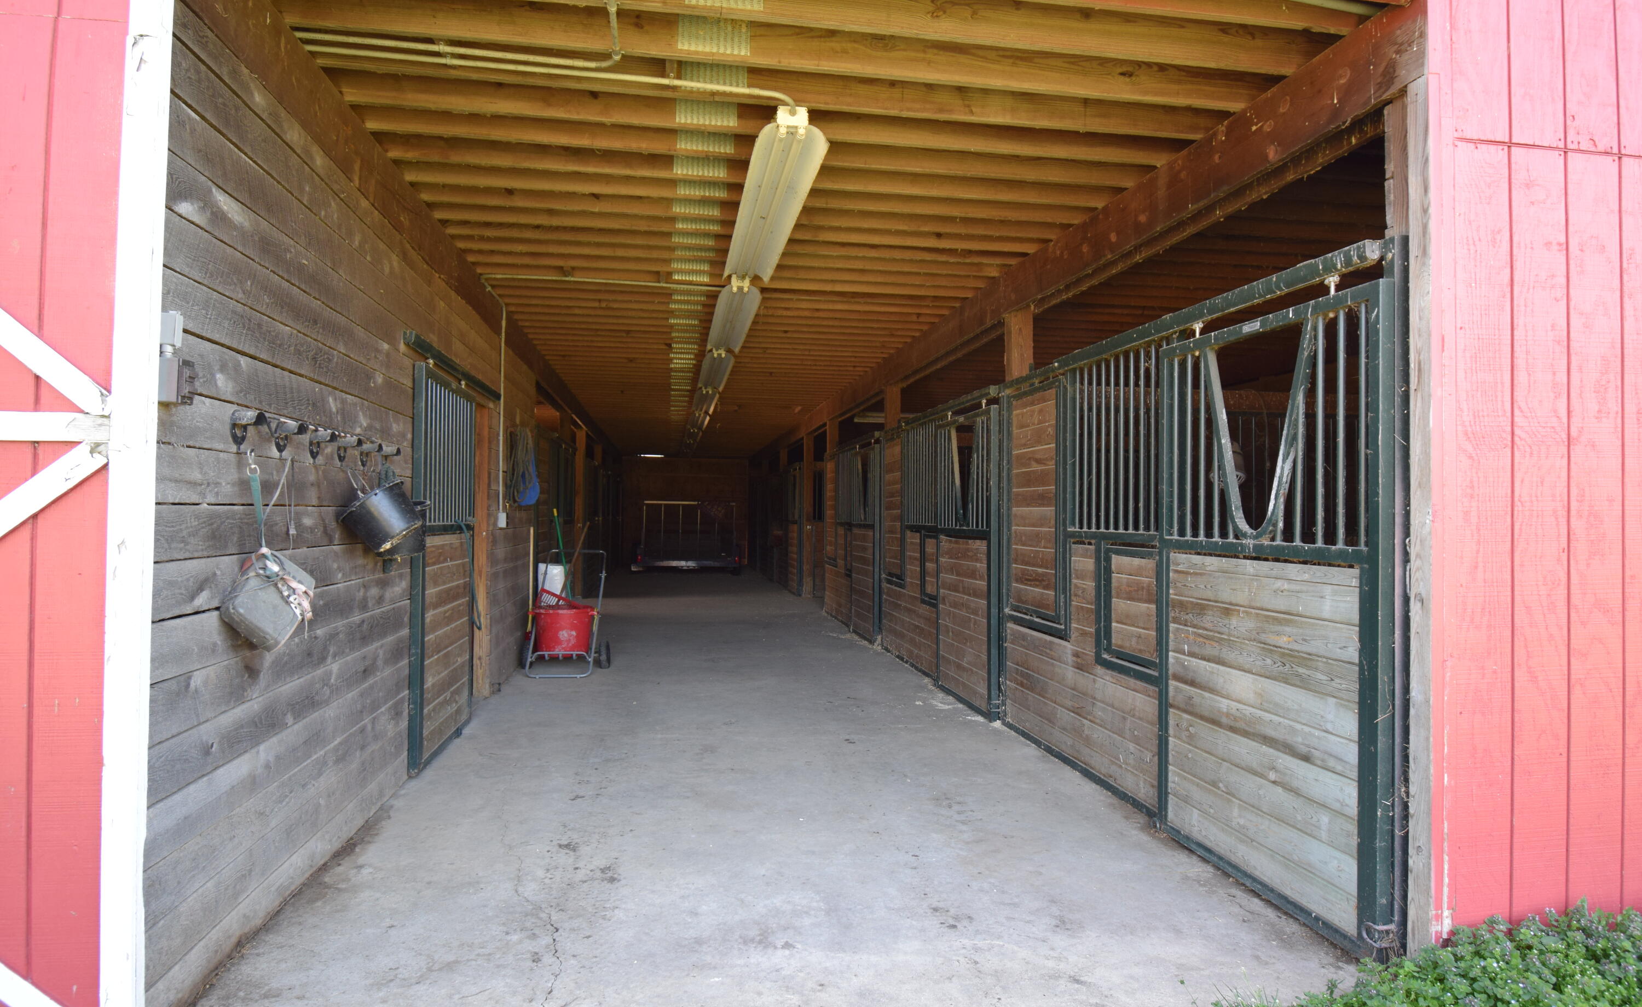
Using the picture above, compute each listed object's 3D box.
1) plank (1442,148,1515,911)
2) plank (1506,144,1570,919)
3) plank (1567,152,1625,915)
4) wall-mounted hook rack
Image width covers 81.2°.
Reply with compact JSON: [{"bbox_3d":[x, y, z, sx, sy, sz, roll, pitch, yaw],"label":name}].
[{"bbox_3d":[2.056,0.084,3.001,0.222,2.435,0.025,1,-1,-9],"label":"plank"},{"bbox_3d":[2.265,0.087,3.033,0.203,2.435,0.025,1,-1,-9],"label":"plank"},{"bbox_3d":[2.465,0.090,3.064,0.203,2.435,0.025,1,-1,-9],"label":"plank"},{"bbox_3d":[-1.911,-0.222,3.807,0.090,0.150,1.680,1,-1,-9],"label":"wall-mounted hook rack"}]

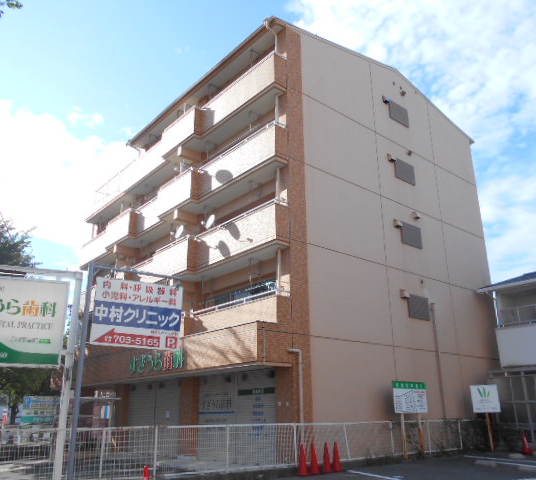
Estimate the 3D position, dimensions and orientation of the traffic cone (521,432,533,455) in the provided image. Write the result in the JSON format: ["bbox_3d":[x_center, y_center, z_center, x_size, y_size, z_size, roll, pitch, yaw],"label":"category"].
[{"bbox_3d":[9.069,7.134,16.882,0.310,0.700,0.310,15,-24,-37],"label":"traffic cone"}]

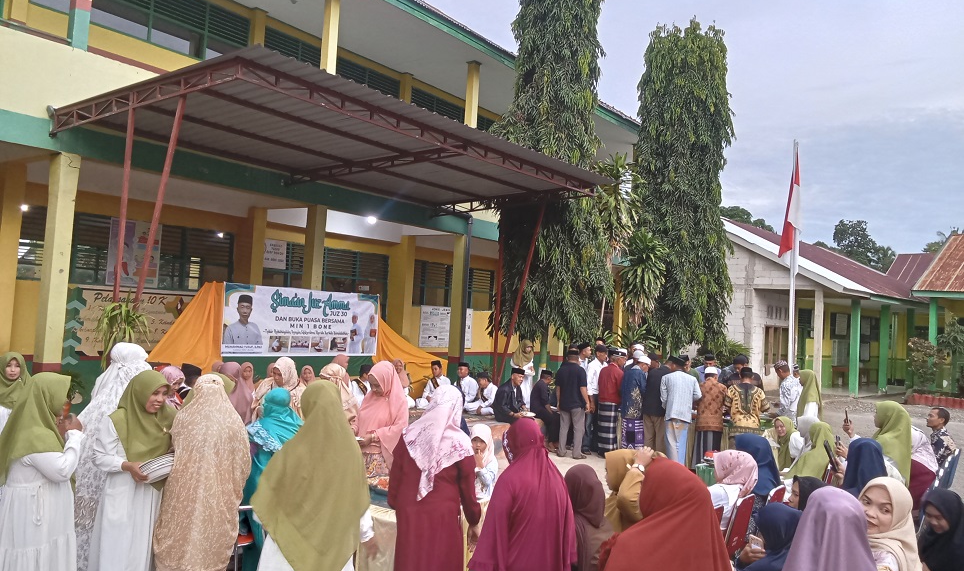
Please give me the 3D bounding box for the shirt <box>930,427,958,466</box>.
[{"bbox_3d":[4.853,1.817,7.950,0.360,0.620,0.480,0,-4,37],"label":"shirt"}]

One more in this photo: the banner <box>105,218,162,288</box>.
[{"bbox_3d":[-5.196,-0.467,11.270,0.030,0.980,0.790,0,-5,38],"label":"banner"}]

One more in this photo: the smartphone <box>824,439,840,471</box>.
[{"bbox_3d":[1.865,0.910,4.000,0.011,0.165,0.076,-21,0,20],"label":"smartphone"}]

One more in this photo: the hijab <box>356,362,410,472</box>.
[{"bbox_3d":[-0.772,0.986,5.727,0.440,0.820,0.370,0,-4,34],"label":"hijab"}]

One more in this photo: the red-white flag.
[{"bbox_3d":[4.458,-1.189,10.900,0.340,1.650,0.220,2,-4,22],"label":"red-white flag"}]

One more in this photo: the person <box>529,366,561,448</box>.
[{"bbox_3d":[1.042,1.911,11.601,0.700,1.250,0.480,4,-3,-30],"label":"person"}]

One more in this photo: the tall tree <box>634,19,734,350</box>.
[{"bbox_3d":[5.063,-1.708,18.800,2.400,10.000,2.400,2,-4,16],"label":"tall tree"}]

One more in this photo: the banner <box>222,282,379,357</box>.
[{"bbox_3d":[-2.660,0.570,11.454,0.030,1.000,2.750,0,-5,43],"label":"banner"}]

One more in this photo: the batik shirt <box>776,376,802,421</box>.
[{"bbox_3d":[3.926,1.494,9.600,0.360,0.660,0.430,1,-3,31],"label":"batik shirt"}]

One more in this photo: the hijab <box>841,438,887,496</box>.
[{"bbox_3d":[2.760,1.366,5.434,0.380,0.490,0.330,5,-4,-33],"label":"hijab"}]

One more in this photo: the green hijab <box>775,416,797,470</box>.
[{"bbox_3d":[3.027,1.576,7.500,0.320,0.550,0.360,6,-5,-44],"label":"green hijab"}]

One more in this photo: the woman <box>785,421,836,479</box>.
[{"bbox_3d":[2.666,1.729,6.297,0.720,1.210,0.500,1,-3,31],"label":"woman"}]

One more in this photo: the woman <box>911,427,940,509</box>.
[{"bbox_3d":[3.249,1.721,5.997,0.720,1.250,0.500,1,-3,23],"label":"woman"}]

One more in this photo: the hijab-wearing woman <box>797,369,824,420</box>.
[{"bbox_3d":[4.147,1.834,9.556,0.420,1.540,0.480,2,-3,18],"label":"hijab-wearing woman"}]

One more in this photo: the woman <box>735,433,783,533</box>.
[{"bbox_3d":[1.778,1.673,5.416,0.700,1.230,0.480,0,-5,38],"label":"woman"}]

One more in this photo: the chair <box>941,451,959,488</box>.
[{"bbox_3d":[4.887,2.190,8.131,0.520,0.820,0.460,0,-5,41],"label":"chair"}]

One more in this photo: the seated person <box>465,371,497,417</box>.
[{"bbox_3d":[-0.017,1.868,12.800,0.540,0.760,0.560,0,-5,41],"label":"seated person"}]

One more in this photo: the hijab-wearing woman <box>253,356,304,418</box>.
[{"bbox_3d":[-1.895,1.445,7.000,0.540,1.530,0.420,1,-4,25],"label":"hijab-wearing woman"}]

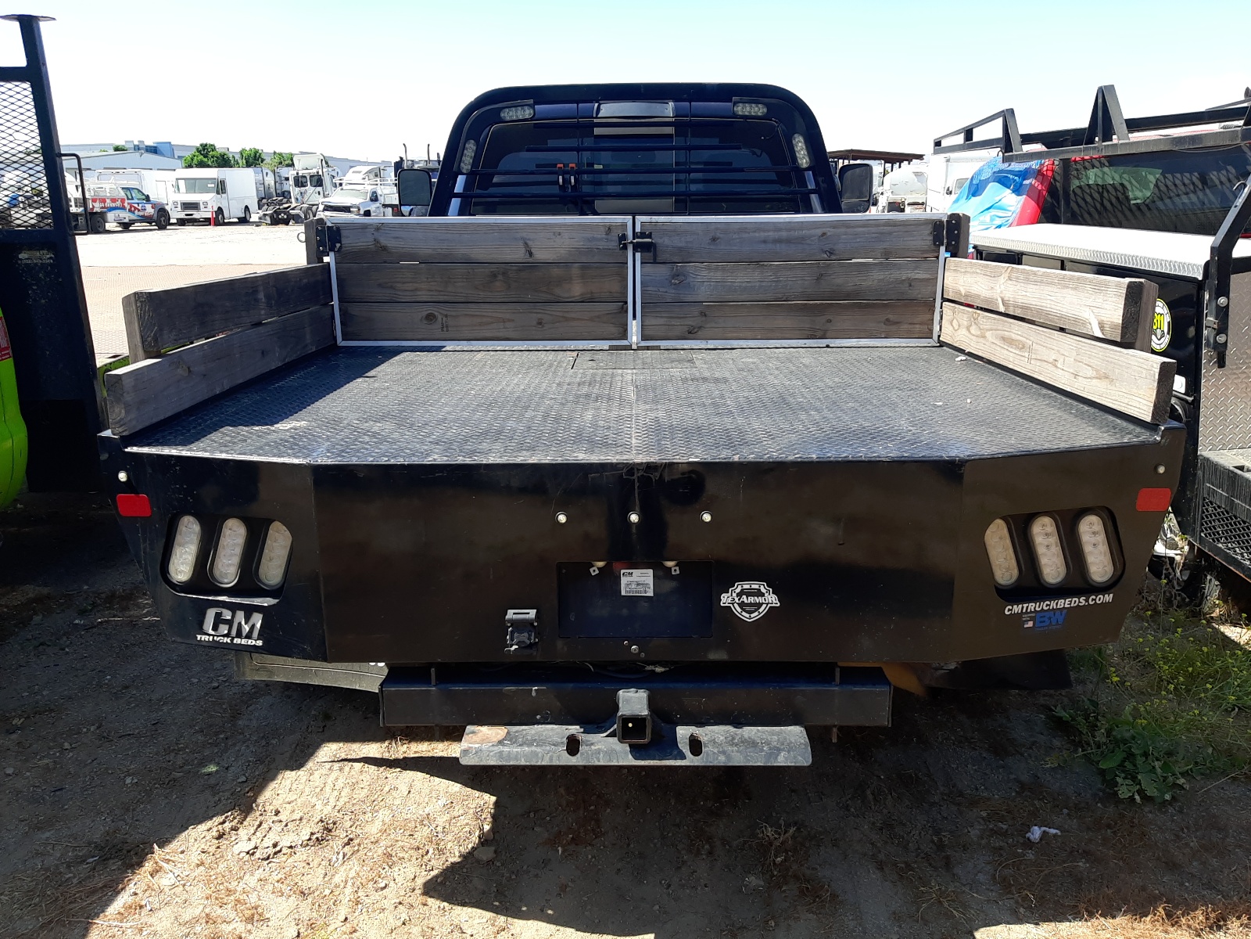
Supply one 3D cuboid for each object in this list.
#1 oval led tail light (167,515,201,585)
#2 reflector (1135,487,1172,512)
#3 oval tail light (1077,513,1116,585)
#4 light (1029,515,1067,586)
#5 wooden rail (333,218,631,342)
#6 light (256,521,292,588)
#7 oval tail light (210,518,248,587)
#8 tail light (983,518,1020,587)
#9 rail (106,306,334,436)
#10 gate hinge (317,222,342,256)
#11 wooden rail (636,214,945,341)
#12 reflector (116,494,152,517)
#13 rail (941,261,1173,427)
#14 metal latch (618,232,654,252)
[{"bbox_3d":[-0.996,0.177,2.139,0.059,0.166,0.034,18,17,5],"label":"oval led tail light"},{"bbox_3d":[1.178,0.069,2.091,0.094,0.051,0.010,-5,16,-16],"label":"reflector"},{"bbox_3d":[1.047,0.174,2.106,0.055,0.167,0.034,-18,17,-3],"label":"oval tail light"},{"bbox_3d":[0.947,0.181,2.114,0.064,0.170,0.030,-21,19,-10],"label":"light"},{"bbox_3d":[-0.530,-0.692,3.483,1.107,0.468,0.041,0,15,1],"label":"wooden rail"},{"bbox_3d":[-0.777,0.183,2.101,0.057,0.161,0.034,17,17,5],"label":"light"},{"bbox_3d":[-0.897,0.186,2.142,0.064,0.170,0.030,20,19,11],"label":"oval tail light"},{"bbox_3d":[0.831,0.183,2.082,0.064,0.170,0.030,-20,19,-10],"label":"tail light"},{"bbox_3d":[-1.152,-0.351,2.897,0.038,0.139,1.558,0,15,1],"label":"rail"},{"bbox_3d":[-1.075,-0.839,3.429,0.093,0.093,0.018,0,15,1],"label":"gate hinge"},{"bbox_3d":[0.622,-0.718,3.591,1.161,0.487,0.040,0,15,1],"label":"wooden rail"},{"bbox_3d":[-1.129,0.084,2.155,0.087,0.054,0.012,4,16,16],"label":"reflector"},{"bbox_3d":[1.188,-0.433,2.746,0.049,0.304,1.428,0,15,1],"label":"rail"},{"bbox_3d":[0.039,-0.853,3.528,0.132,0.076,0.030,0,15,1],"label":"metal latch"}]

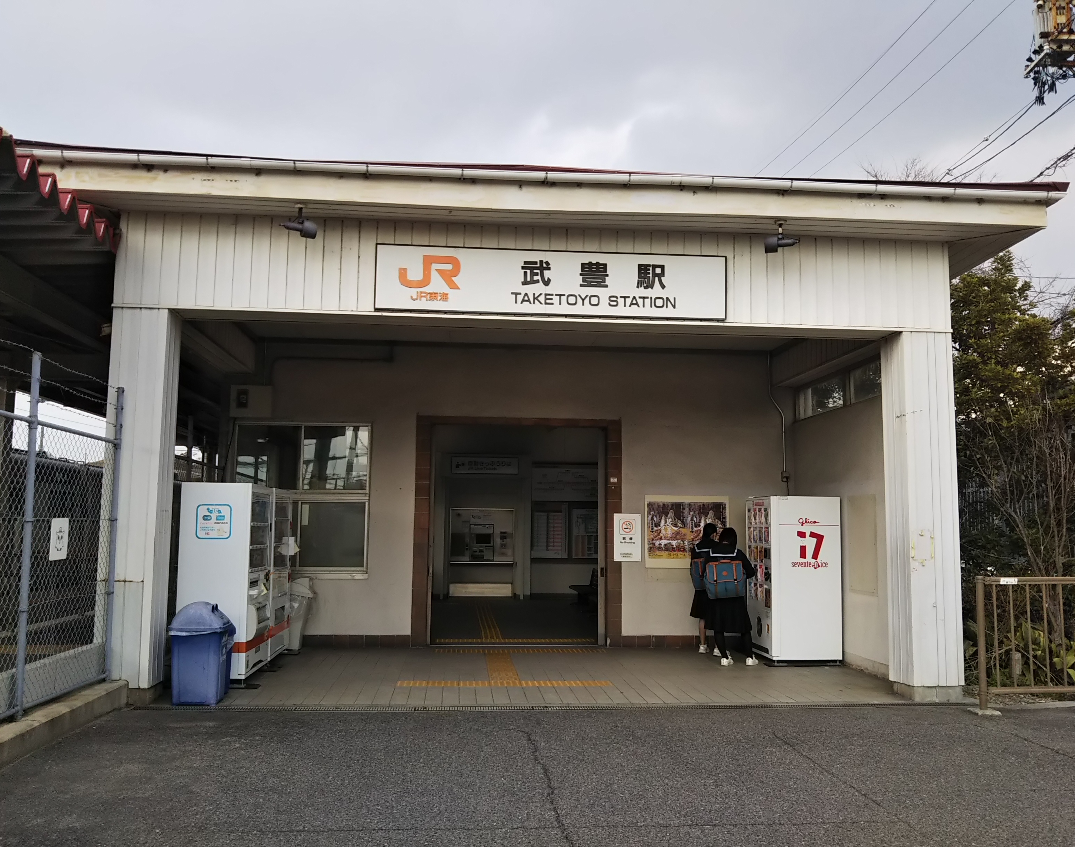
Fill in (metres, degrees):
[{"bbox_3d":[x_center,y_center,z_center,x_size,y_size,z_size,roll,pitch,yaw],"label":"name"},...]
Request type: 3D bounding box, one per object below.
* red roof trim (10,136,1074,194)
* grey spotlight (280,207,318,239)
[{"bbox_3d":[0.179,-2.142,8.293,8.980,0.150,0.220,1,-6,-5],"label":"red roof trim"},{"bbox_3d":[-2.043,-1.726,8.369,0.310,0.276,0.150,4,-7,-29],"label":"grey spotlight"}]

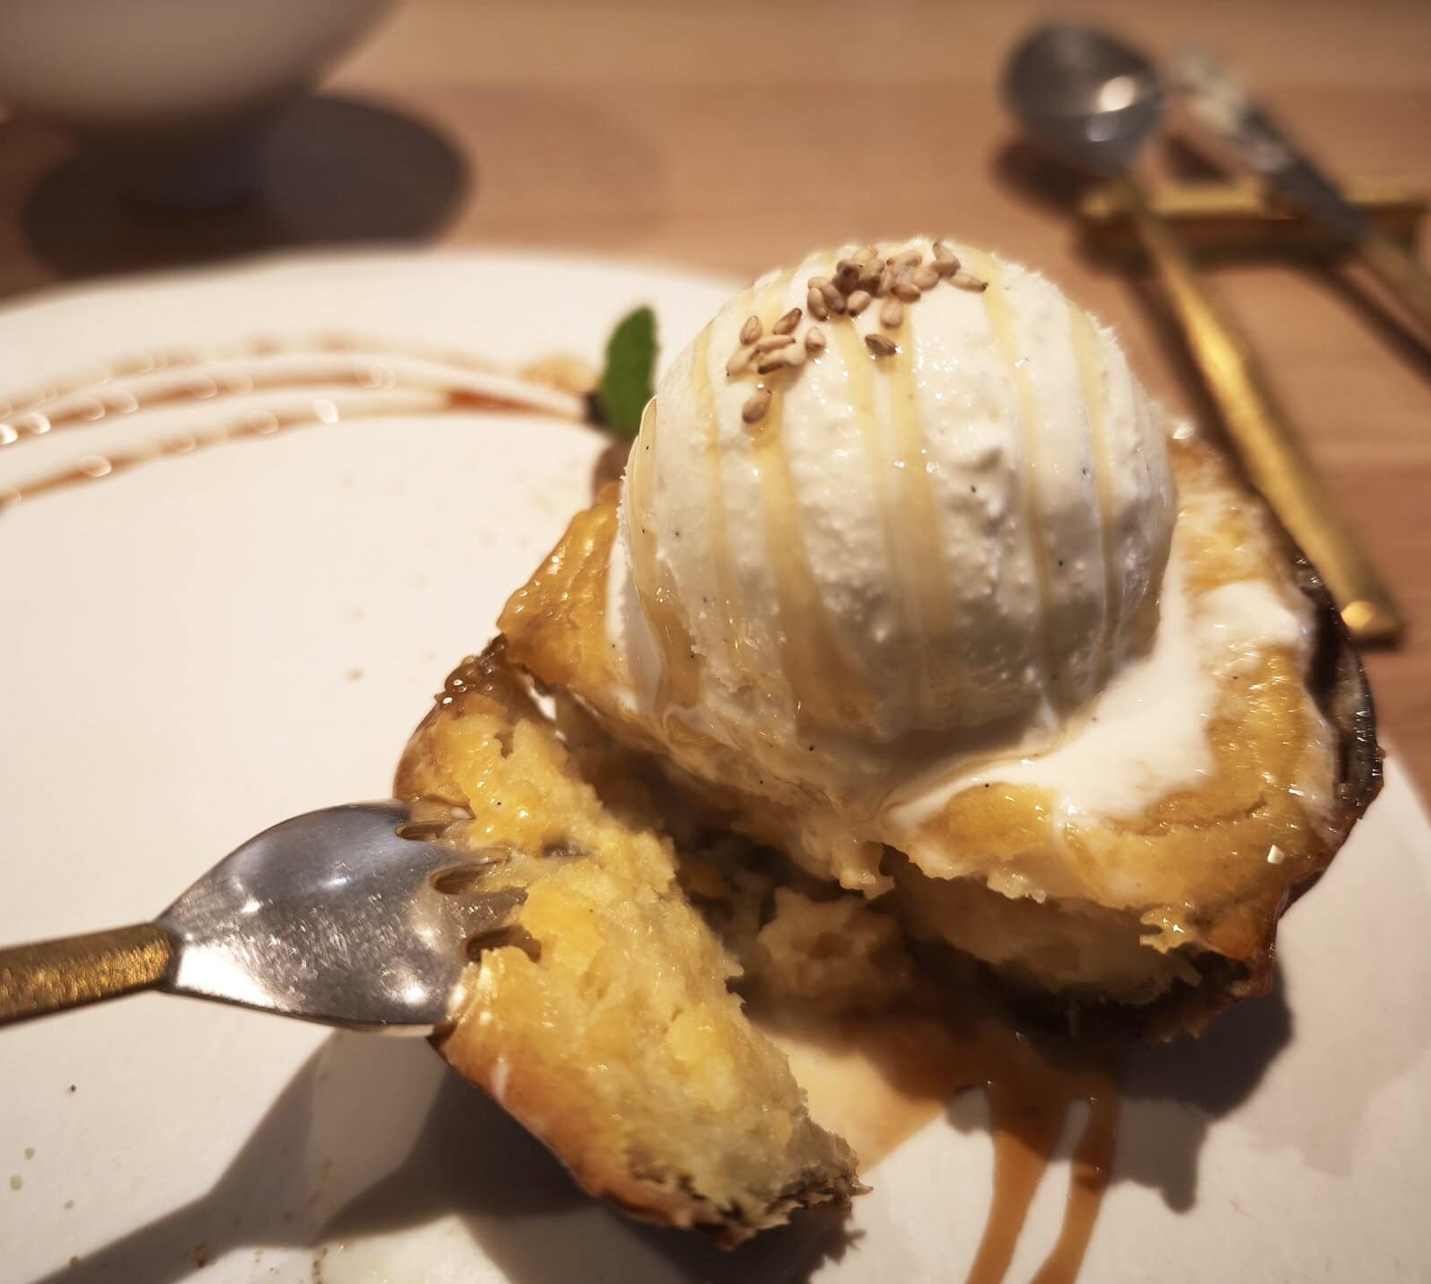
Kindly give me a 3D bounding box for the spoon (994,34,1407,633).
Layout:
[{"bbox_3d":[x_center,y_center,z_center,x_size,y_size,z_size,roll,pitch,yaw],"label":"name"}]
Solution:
[{"bbox_3d":[0.094,-0.077,0.233,0.035,0.017,0.185,-4,54,-6],"label":"spoon"}]

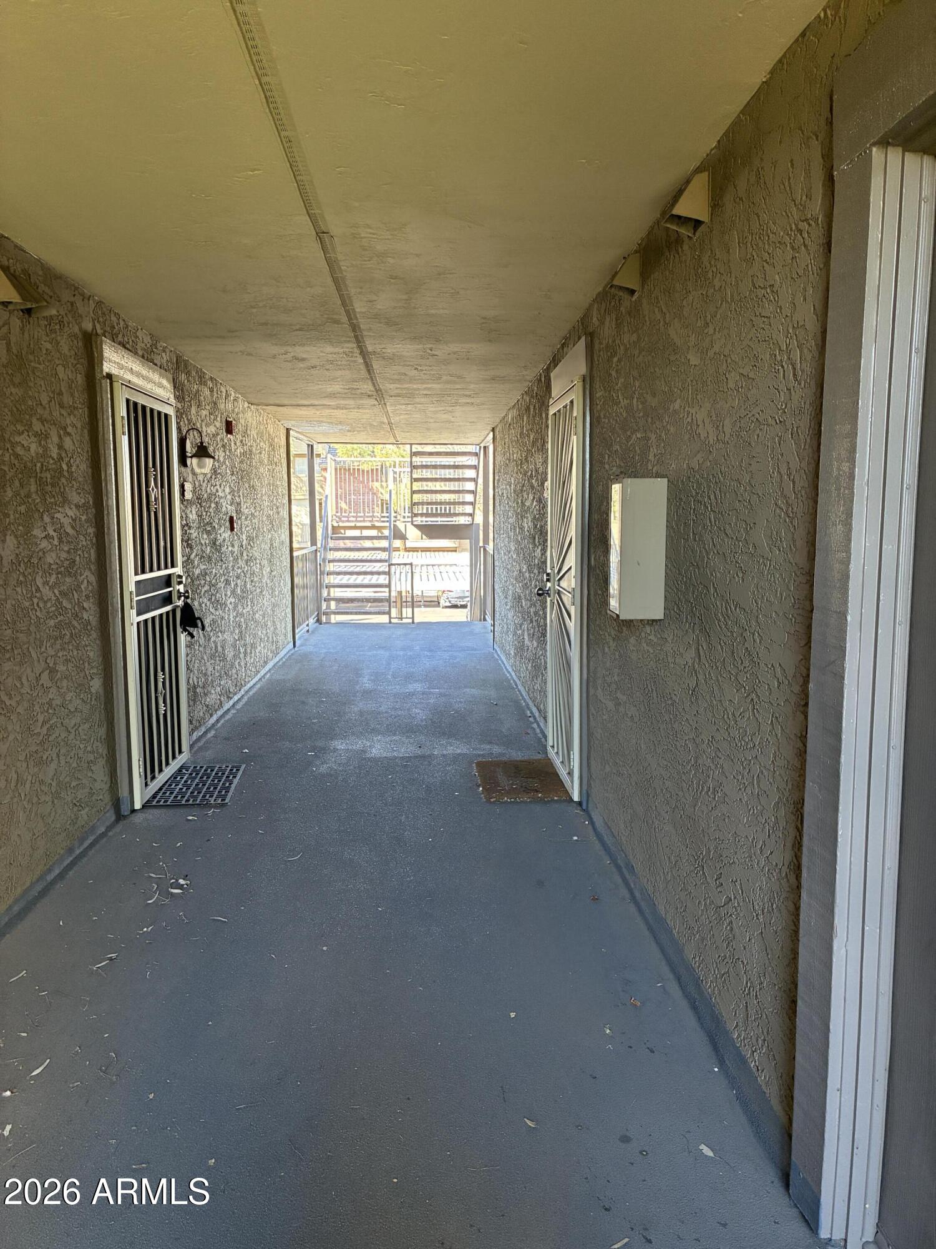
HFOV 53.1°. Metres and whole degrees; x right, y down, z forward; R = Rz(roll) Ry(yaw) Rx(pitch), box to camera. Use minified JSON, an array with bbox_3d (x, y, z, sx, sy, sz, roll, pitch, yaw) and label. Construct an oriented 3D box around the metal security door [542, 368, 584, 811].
[{"bbox_3d":[0.530,-0.198,5.065,0.059,2.072,0.980,0,6,-3],"label":"metal security door"}]

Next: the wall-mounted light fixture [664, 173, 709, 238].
[{"bbox_3d":[0.595,-1.150,2.566,0.108,0.148,0.147,0,6,-3],"label":"wall-mounted light fixture"}]

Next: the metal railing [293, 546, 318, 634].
[{"bbox_3d":[-1.982,-0.425,11.579,0.049,0.998,2.268,0,6,-3],"label":"metal railing"}]

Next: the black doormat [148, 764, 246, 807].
[{"bbox_3d":[-1.437,0.848,5.019,0.413,0.013,0.798,0,6,-3],"label":"black doormat"}]

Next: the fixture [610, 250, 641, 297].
[{"bbox_3d":[0.559,-1.250,3.368,0.105,0.144,0.136,0,6,-3],"label":"fixture"}]

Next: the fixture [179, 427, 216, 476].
[{"bbox_3d":[-1.616,-1.045,5.633,0.196,0.280,0.182,0,6,-3],"label":"fixture"}]

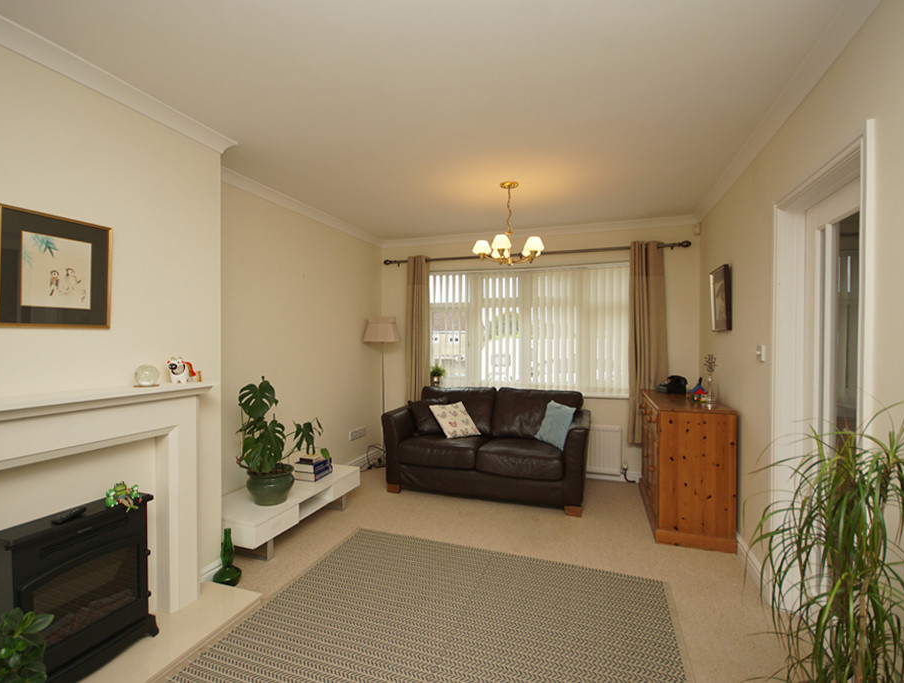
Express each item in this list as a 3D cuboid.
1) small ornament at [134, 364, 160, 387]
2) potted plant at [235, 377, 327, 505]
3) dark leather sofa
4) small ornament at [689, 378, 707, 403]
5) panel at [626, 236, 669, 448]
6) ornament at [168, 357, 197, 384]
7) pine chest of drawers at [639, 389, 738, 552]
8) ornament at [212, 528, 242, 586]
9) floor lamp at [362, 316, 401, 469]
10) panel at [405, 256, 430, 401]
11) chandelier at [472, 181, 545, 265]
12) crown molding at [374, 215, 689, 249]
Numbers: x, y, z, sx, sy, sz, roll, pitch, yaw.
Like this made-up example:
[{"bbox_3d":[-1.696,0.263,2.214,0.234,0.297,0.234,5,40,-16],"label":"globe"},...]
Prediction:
[{"bbox_3d":[-1.370,0.150,1.915,0.095,0.103,0.095,0,0,19],"label":"small ornament"},{"bbox_3d":[-1.124,0.638,2.756,0.460,0.743,0.500,0,0,20],"label":"potted plant"},{"bbox_3d":[0.333,0.882,3.818,1.723,0.858,0.838,0,0,19],"label":"dark leather sofa"},{"bbox_3d":[1.806,0.356,3.132,0.105,0.165,0.100,0,0,14],"label":"small ornament"},{"bbox_3d":[1.785,0.027,3.887,0.338,1.881,0.130,0,0,20],"label":"panel"},{"bbox_3d":[-1.313,0.134,2.067,0.075,0.132,0.105,0,0,8],"label":"ornament"},{"bbox_3d":[1.751,0.879,3.269,0.472,0.883,1.152,0,0,19],"label":"pine chest of drawers"},{"bbox_3d":[-1.221,1.168,2.323,0.135,0.300,0.135,0,0,19],"label":"ornament"},{"bbox_3d":[-0.720,0.524,4.444,0.375,1.558,0.375,0,0,0],"label":"floor lamp"},{"bbox_3d":[-0.375,0.011,4.656,0.315,1.881,0.130,0,0,20],"label":"panel"},{"bbox_3d":[0.423,-0.858,3.127,0.530,0.577,0.530,0,0,20],"label":"chandelier"},{"bbox_3d":[0.686,-1.113,4.331,3.237,0.079,0.079,0,0,20],"label":"crown molding"}]

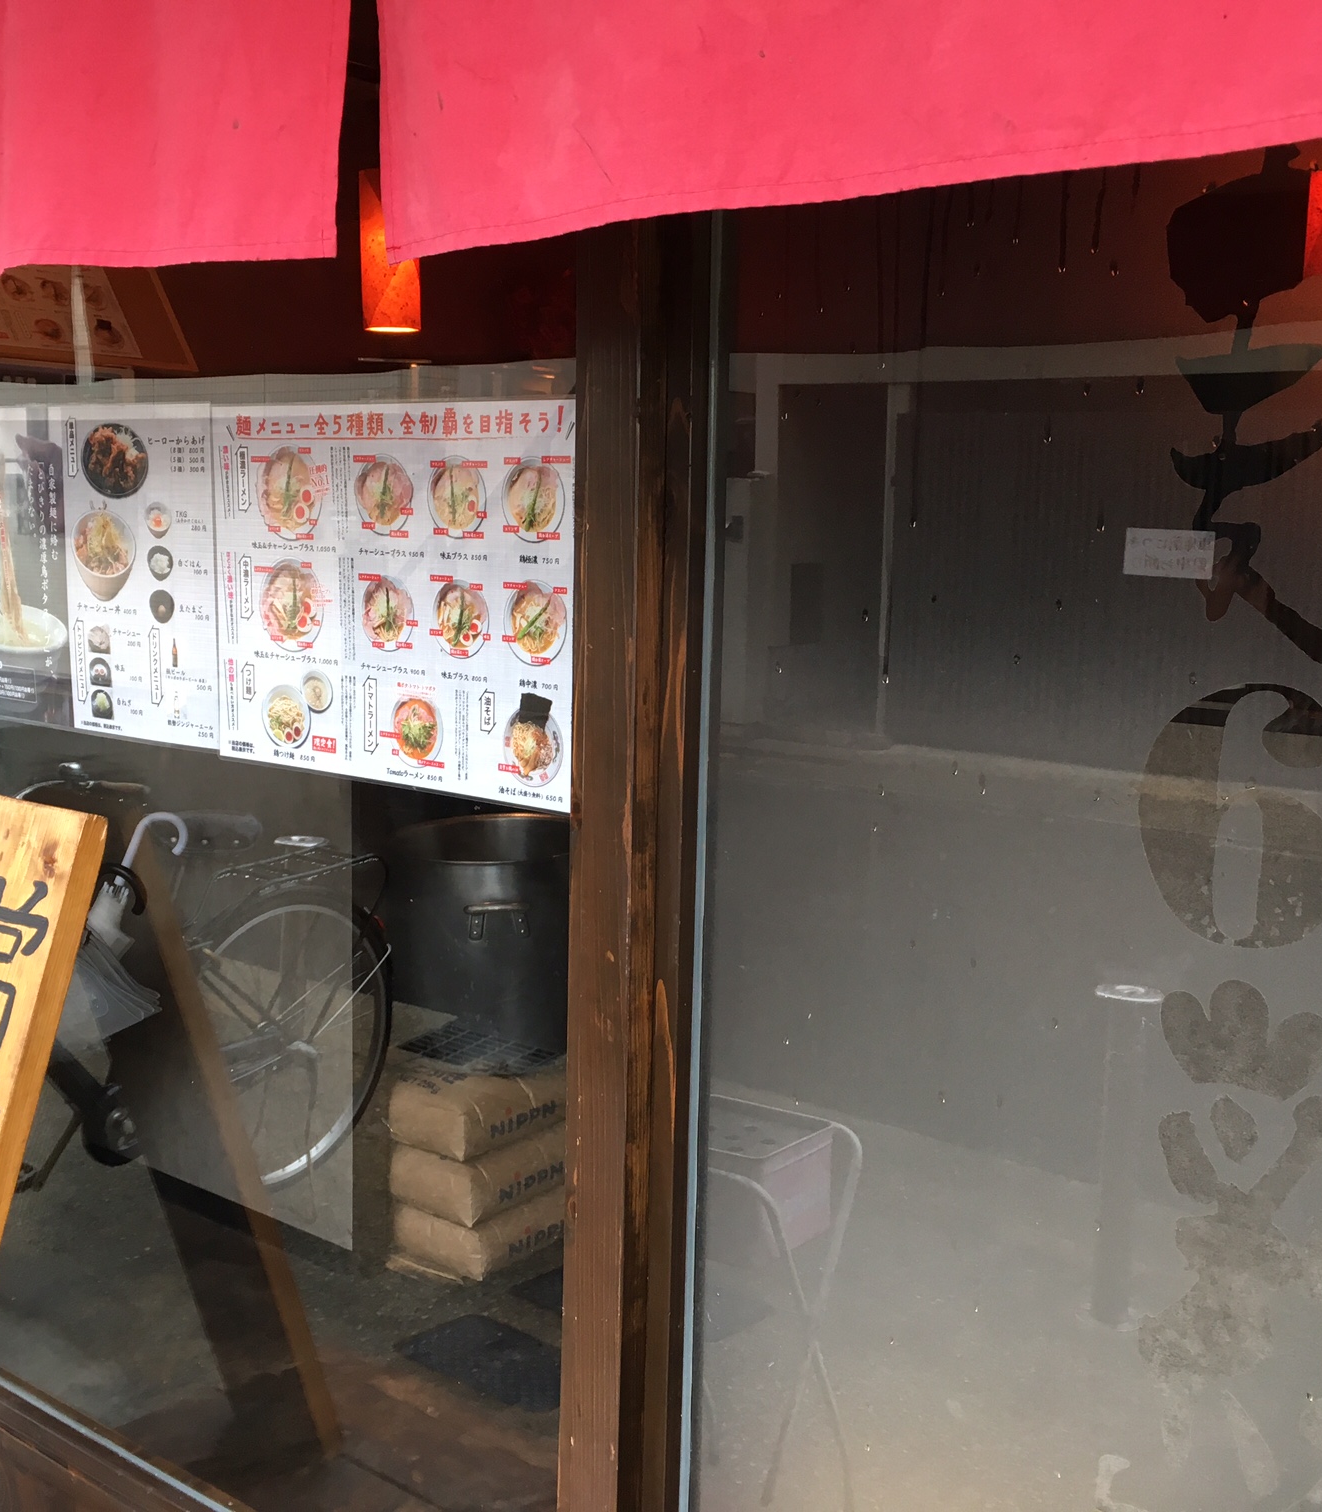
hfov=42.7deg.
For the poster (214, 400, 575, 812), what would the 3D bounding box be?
[{"bbox_3d":[-0.219,-0.126,1.342,0.421,0.302,0.004,8,10,37],"label":"poster"}]

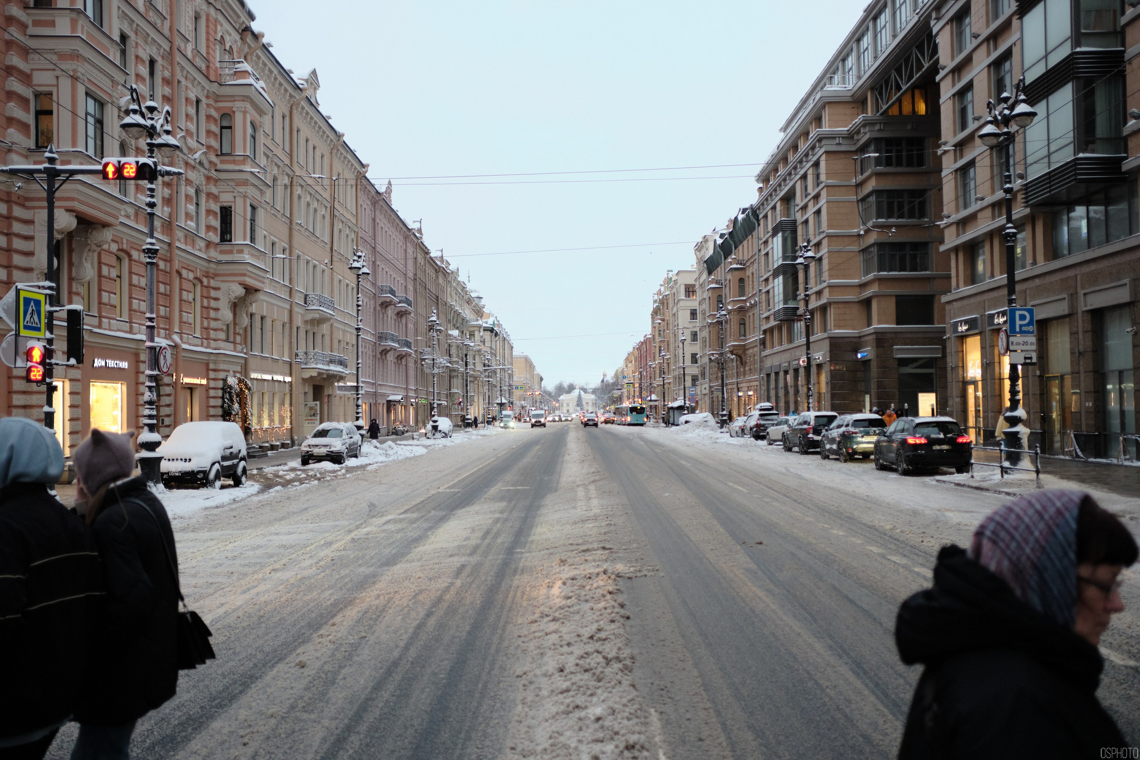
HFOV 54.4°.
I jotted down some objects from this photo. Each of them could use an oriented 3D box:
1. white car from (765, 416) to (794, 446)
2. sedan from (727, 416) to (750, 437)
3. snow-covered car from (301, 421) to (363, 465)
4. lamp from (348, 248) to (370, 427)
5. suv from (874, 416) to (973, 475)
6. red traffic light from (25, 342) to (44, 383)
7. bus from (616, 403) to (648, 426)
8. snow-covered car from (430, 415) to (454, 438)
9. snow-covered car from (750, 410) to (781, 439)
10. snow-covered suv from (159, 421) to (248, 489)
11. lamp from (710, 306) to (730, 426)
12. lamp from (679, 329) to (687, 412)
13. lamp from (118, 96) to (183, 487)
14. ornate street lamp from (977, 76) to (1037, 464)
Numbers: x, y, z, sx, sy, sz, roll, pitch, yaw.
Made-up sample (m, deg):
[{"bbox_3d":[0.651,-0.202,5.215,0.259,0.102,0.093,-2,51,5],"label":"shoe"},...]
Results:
[{"bbox_3d":[12.175,2.734,60.615,1.820,1.560,4.450,-1,-2,-6],"label":"white car"},{"bbox_3d":[13.160,3.493,82.051,1.800,1.500,4.450,-1,-2,-2],"label":"sedan"},{"bbox_3d":[-10.204,2.743,48.001,1.890,1.770,4.750,-1,-2,-1],"label":"snow-covered car"},{"bbox_3d":[-10.198,-1.349,53.846,0.800,10.100,2.600,-1,-2,0],"label":"lamp"},{"bbox_3d":[10.217,1.895,32.854,1.970,1.680,4.870,-1,-2,4],"label":"suv"},{"bbox_3d":[-10.355,-0.328,21.500,0.350,0.740,0.280,0,-2,-11],"label":"red traffic light"},{"bbox_3d":[8.638,5.112,159.011,2.520,2.950,12.000,-1,-2,-6],"label":"bus"},{"bbox_3d":[-10.737,3.859,90.028,1.780,1.600,4.300,-1,-2,0],"label":"snow-covered car"},{"bbox_3d":[12.426,2.951,71.920,1.815,1.840,4.785,-1,-2,0],"label":"snow-covered car"},{"bbox_3d":[-10.819,2.161,32.425,1.820,1.860,4.400,-1,-2,-3],"label":"snow-covered suv"},{"bbox_3d":[11.987,-0.926,86.846,0.800,10.100,2.600,-1,-2,0],"label":"lamp"},{"bbox_3d":[11.956,-0.145,116.346,0.800,10.100,2.600,-1,-2,0],"label":"lamp"},{"bbox_3d":[-10.360,-2.123,27.445,0.800,10.100,2.600,-1,-2,0],"label":"lamp"},{"bbox_3d":[11.488,-2.630,28.959,0.680,10.100,2.750,-1,-2,0],"label":"ornate street lamp"}]

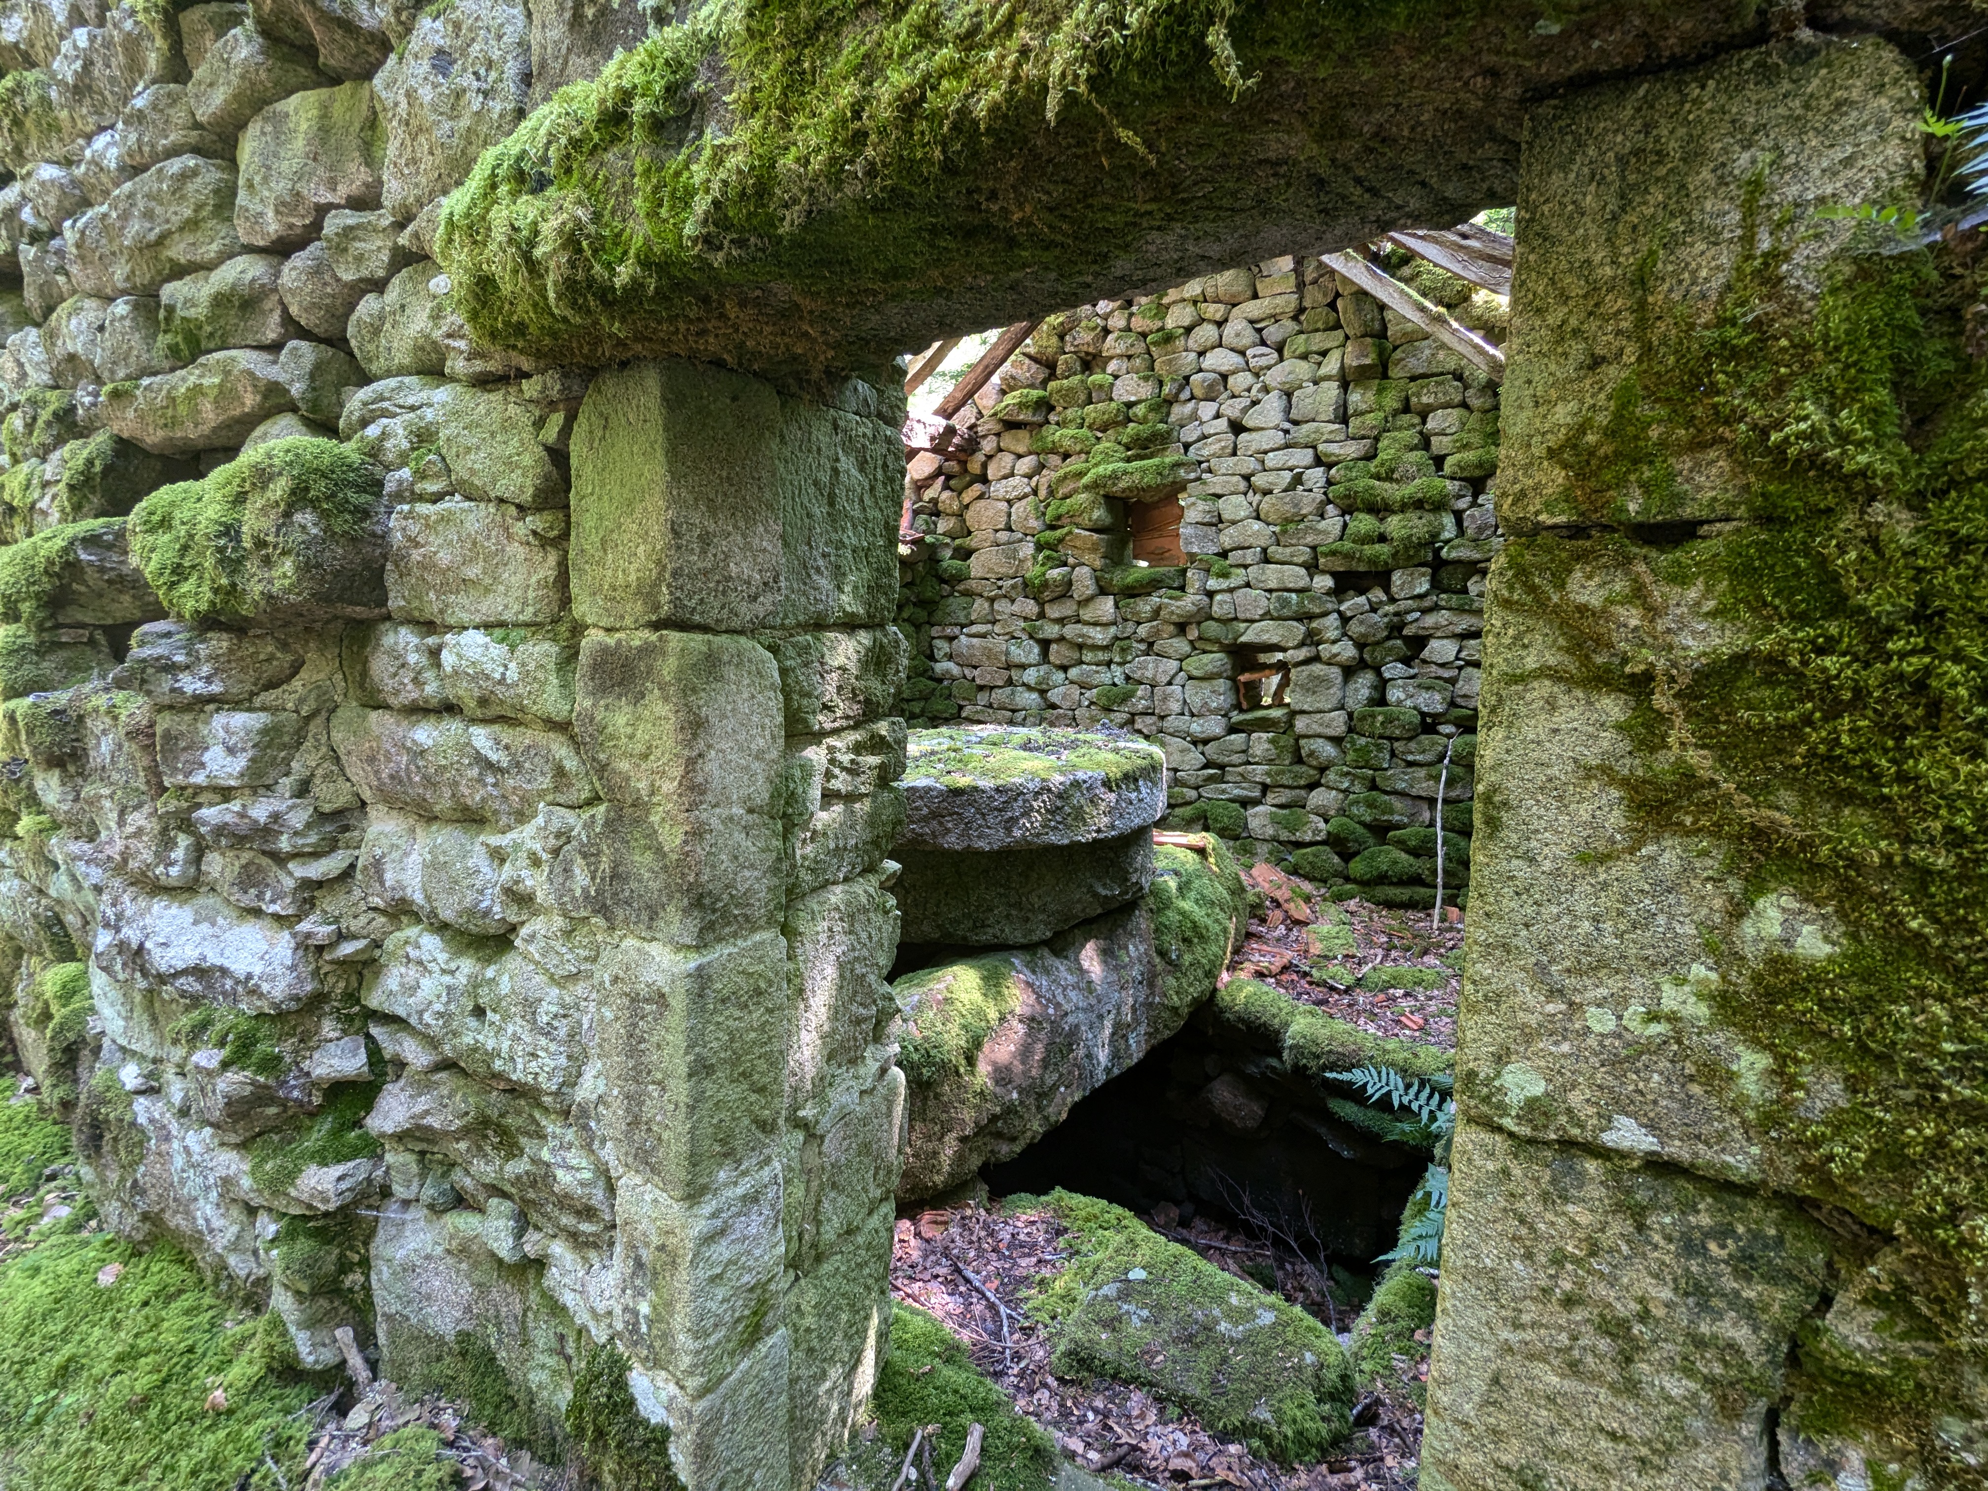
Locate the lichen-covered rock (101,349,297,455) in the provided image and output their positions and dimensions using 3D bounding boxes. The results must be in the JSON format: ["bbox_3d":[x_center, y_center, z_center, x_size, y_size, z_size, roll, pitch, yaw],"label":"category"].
[{"bbox_3d":[-2.064,-0.878,2.382,0.560,0.200,0.250,4,8,30],"label":"lichen-covered rock"}]

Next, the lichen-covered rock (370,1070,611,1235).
[{"bbox_3d":[-0.930,0.730,1.685,0.480,0.220,0.230,3,7,23],"label":"lichen-covered rock"}]

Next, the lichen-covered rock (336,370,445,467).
[{"bbox_3d":[-1.015,-0.589,1.724,0.335,0.154,0.220,5,8,28],"label":"lichen-covered rock"}]

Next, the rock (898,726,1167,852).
[{"bbox_3d":[-0.083,0.102,2.785,1.200,0.170,1.200,0,7,0],"label":"rock"}]

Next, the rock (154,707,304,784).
[{"bbox_3d":[-1.603,-0.010,2.047,0.424,0.174,0.200,3,7,15],"label":"rock"}]

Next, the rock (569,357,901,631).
[{"bbox_3d":[-0.420,-0.393,1.610,0.236,0.373,0.538,5,8,31],"label":"rock"}]

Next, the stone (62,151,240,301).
[{"bbox_3d":[-2.300,-1.396,2.516,0.520,0.280,0.230,4,8,30],"label":"stone"}]

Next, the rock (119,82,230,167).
[{"bbox_3d":[-2.192,-1.649,2.457,0.320,0.165,0.180,4,8,30],"label":"rock"}]

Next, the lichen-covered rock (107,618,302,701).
[{"bbox_3d":[-2.040,-0.220,2.385,0.406,0.208,0.240,5,8,31],"label":"lichen-covered rock"}]

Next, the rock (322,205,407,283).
[{"bbox_3d":[-1.258,-1.000,1.835,0.170,0.136,0.127,5,8,31],"label":"rock"}]

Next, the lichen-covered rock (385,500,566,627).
[{"bbox_3d":[-0.830,-0.320,1.666,0.503,0.209,0.240,5,8,28],"label":"lichen-covered rock"}]

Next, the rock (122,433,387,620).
[{"bbox_3d":[-1.289,-0.371,1.688,0.329,0.283,0.350,5,8,28],"label":"rock"}]

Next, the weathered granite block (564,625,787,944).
[{"bbox_3d":[-0.569,0.050,1.670,0.280,0.500,0.250,4,8,31],"label":"weathered granite block"}]

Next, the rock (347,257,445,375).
[{"bbox_3d":[-1.181,-0.844,1.812,0.190,0.208,0.157,5,8,31],"label":"rock"}]

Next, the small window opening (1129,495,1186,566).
[{"bbox_3d":[0.923,-1.210,5.200,0.330,0.400,0.200,4,8,26],"label":"small window opening"}]

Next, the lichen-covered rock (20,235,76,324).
[{"bbox_3d":[-2.646,-1.300,2.564,0.159,0.218,0.125,5,8,31],"label":"lichen-covered rock"}]

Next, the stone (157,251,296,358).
[{"bbox_3d":[-1.472,-0.876,1.906,0.543,0.184,0.220,5,8,28],"label":"stone"}]

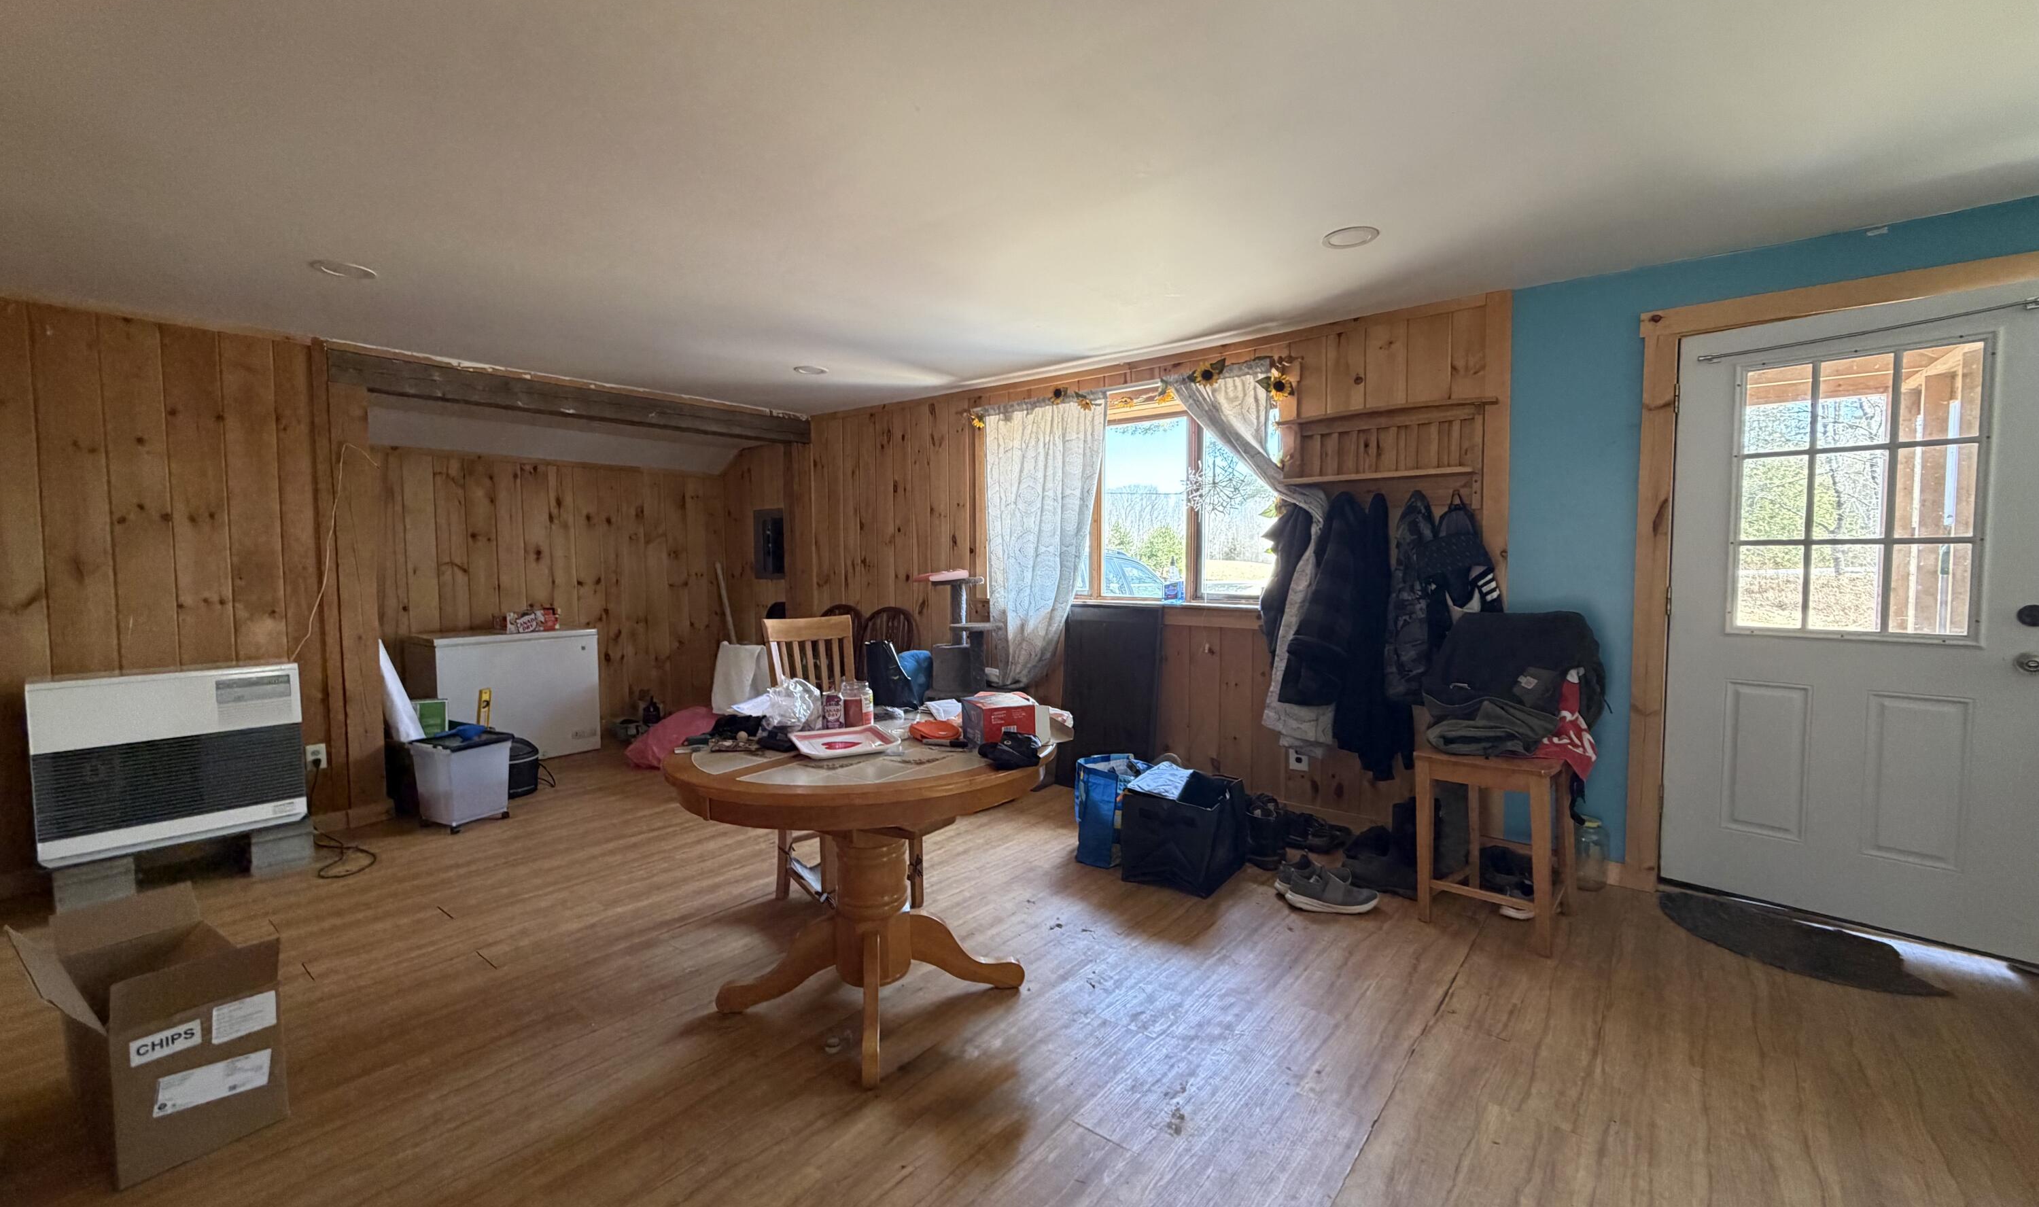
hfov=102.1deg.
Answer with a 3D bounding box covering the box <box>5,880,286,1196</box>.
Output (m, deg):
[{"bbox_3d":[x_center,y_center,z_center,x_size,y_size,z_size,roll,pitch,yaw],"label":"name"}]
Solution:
[{"bbox_3d":[-1.980,0.944,1.872,0.650,0.420,0.330,2,4,34],"label":"box"}]

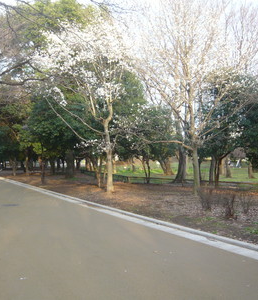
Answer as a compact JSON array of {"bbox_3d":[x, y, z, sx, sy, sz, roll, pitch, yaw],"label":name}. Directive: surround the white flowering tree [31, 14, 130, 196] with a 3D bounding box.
[{"bbox_3d":[-2.400,-2.349,16.700,5.000,9.086,4.600,0,-2,0],"label":"white flowering tree"}]

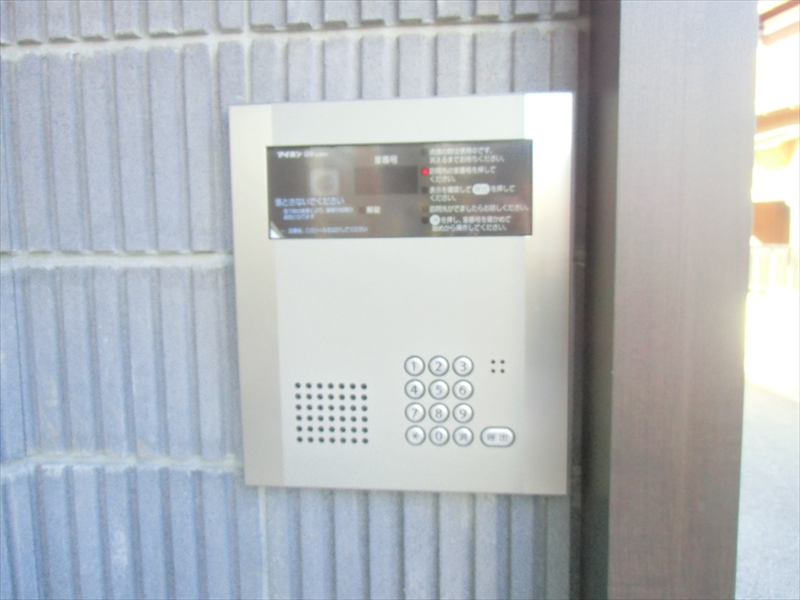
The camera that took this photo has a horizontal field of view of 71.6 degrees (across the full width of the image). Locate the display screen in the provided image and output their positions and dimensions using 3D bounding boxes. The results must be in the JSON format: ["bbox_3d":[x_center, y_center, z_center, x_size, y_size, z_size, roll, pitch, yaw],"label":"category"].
[{"bbox_3d":[-0.002,-0.095,0.482,0.229,0.080,0.010,0,5,5],"label":"display screen"}]

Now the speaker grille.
[{"bbox_3d":[-0.061,0.103,0.508,0.066,0.056,0.010,0,5,5],"label":"speaker grille"}]

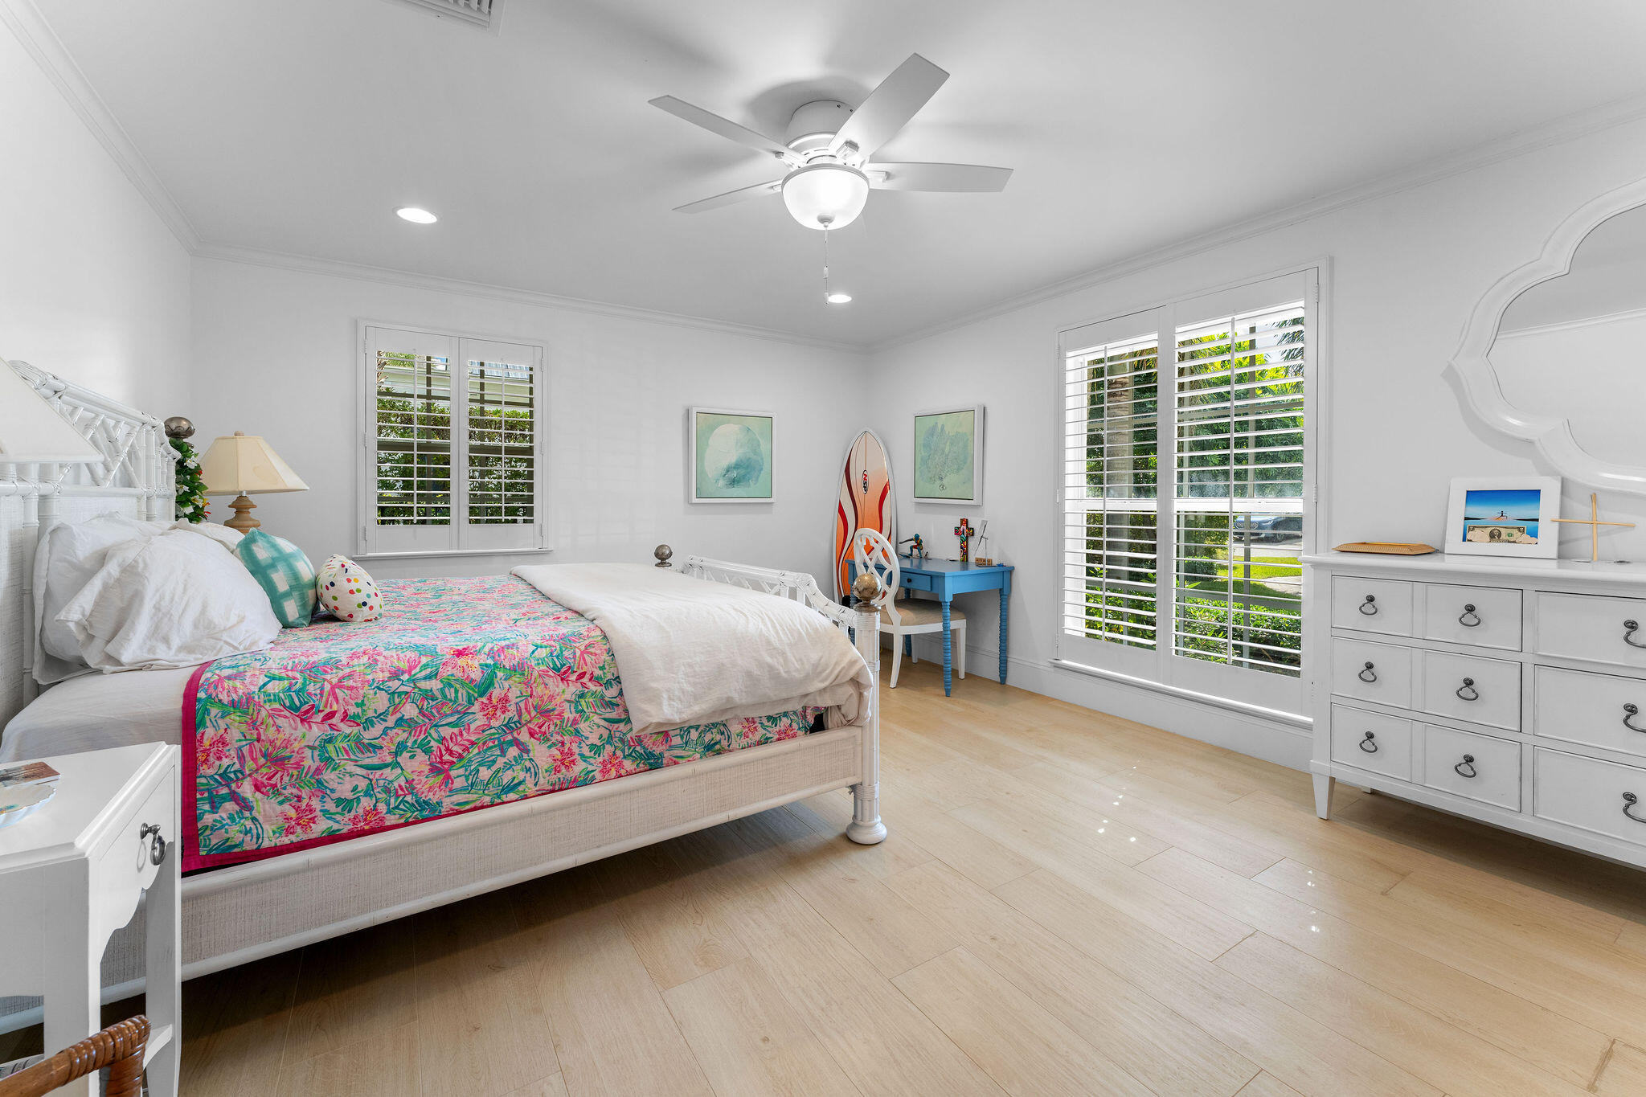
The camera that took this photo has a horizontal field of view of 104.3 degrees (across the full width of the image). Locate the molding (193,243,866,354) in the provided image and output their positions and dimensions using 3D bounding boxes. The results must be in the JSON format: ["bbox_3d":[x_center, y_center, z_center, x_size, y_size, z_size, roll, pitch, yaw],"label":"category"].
[{"bbox_3d":[-1.439,-1.620,4.354,4.211,0.080,0.055,-1,3,-30],"label":"molding"}]

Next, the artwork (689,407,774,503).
[{"bbox_3d":[-0.679,-0.690,4.847,0.680,0.694,0.045,-1,3,-30],"label":"artwork"}]

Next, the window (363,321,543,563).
[{"bbox_3d":[-2.258,-0.639,3.969,0.995,1.341,0.090,-1,3,-30],"label":"window"}]

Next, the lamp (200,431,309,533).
[{"bbox_3d":[-2.905,-0.184,3.217,0.470,0.800,0.470,-1,3,-34],"label":"lamp"}]

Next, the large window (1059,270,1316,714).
[{"bbox_3d":[1.834,-0.274,3.371,0.090,1.977,1.314,-1,3,-34],"label":"large window"}]

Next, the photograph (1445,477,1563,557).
[{"bbox_3d":[2.474,-0.114,2.333,0.022,0.288,0.280,7,-2,-37],"label":"photograph"}]

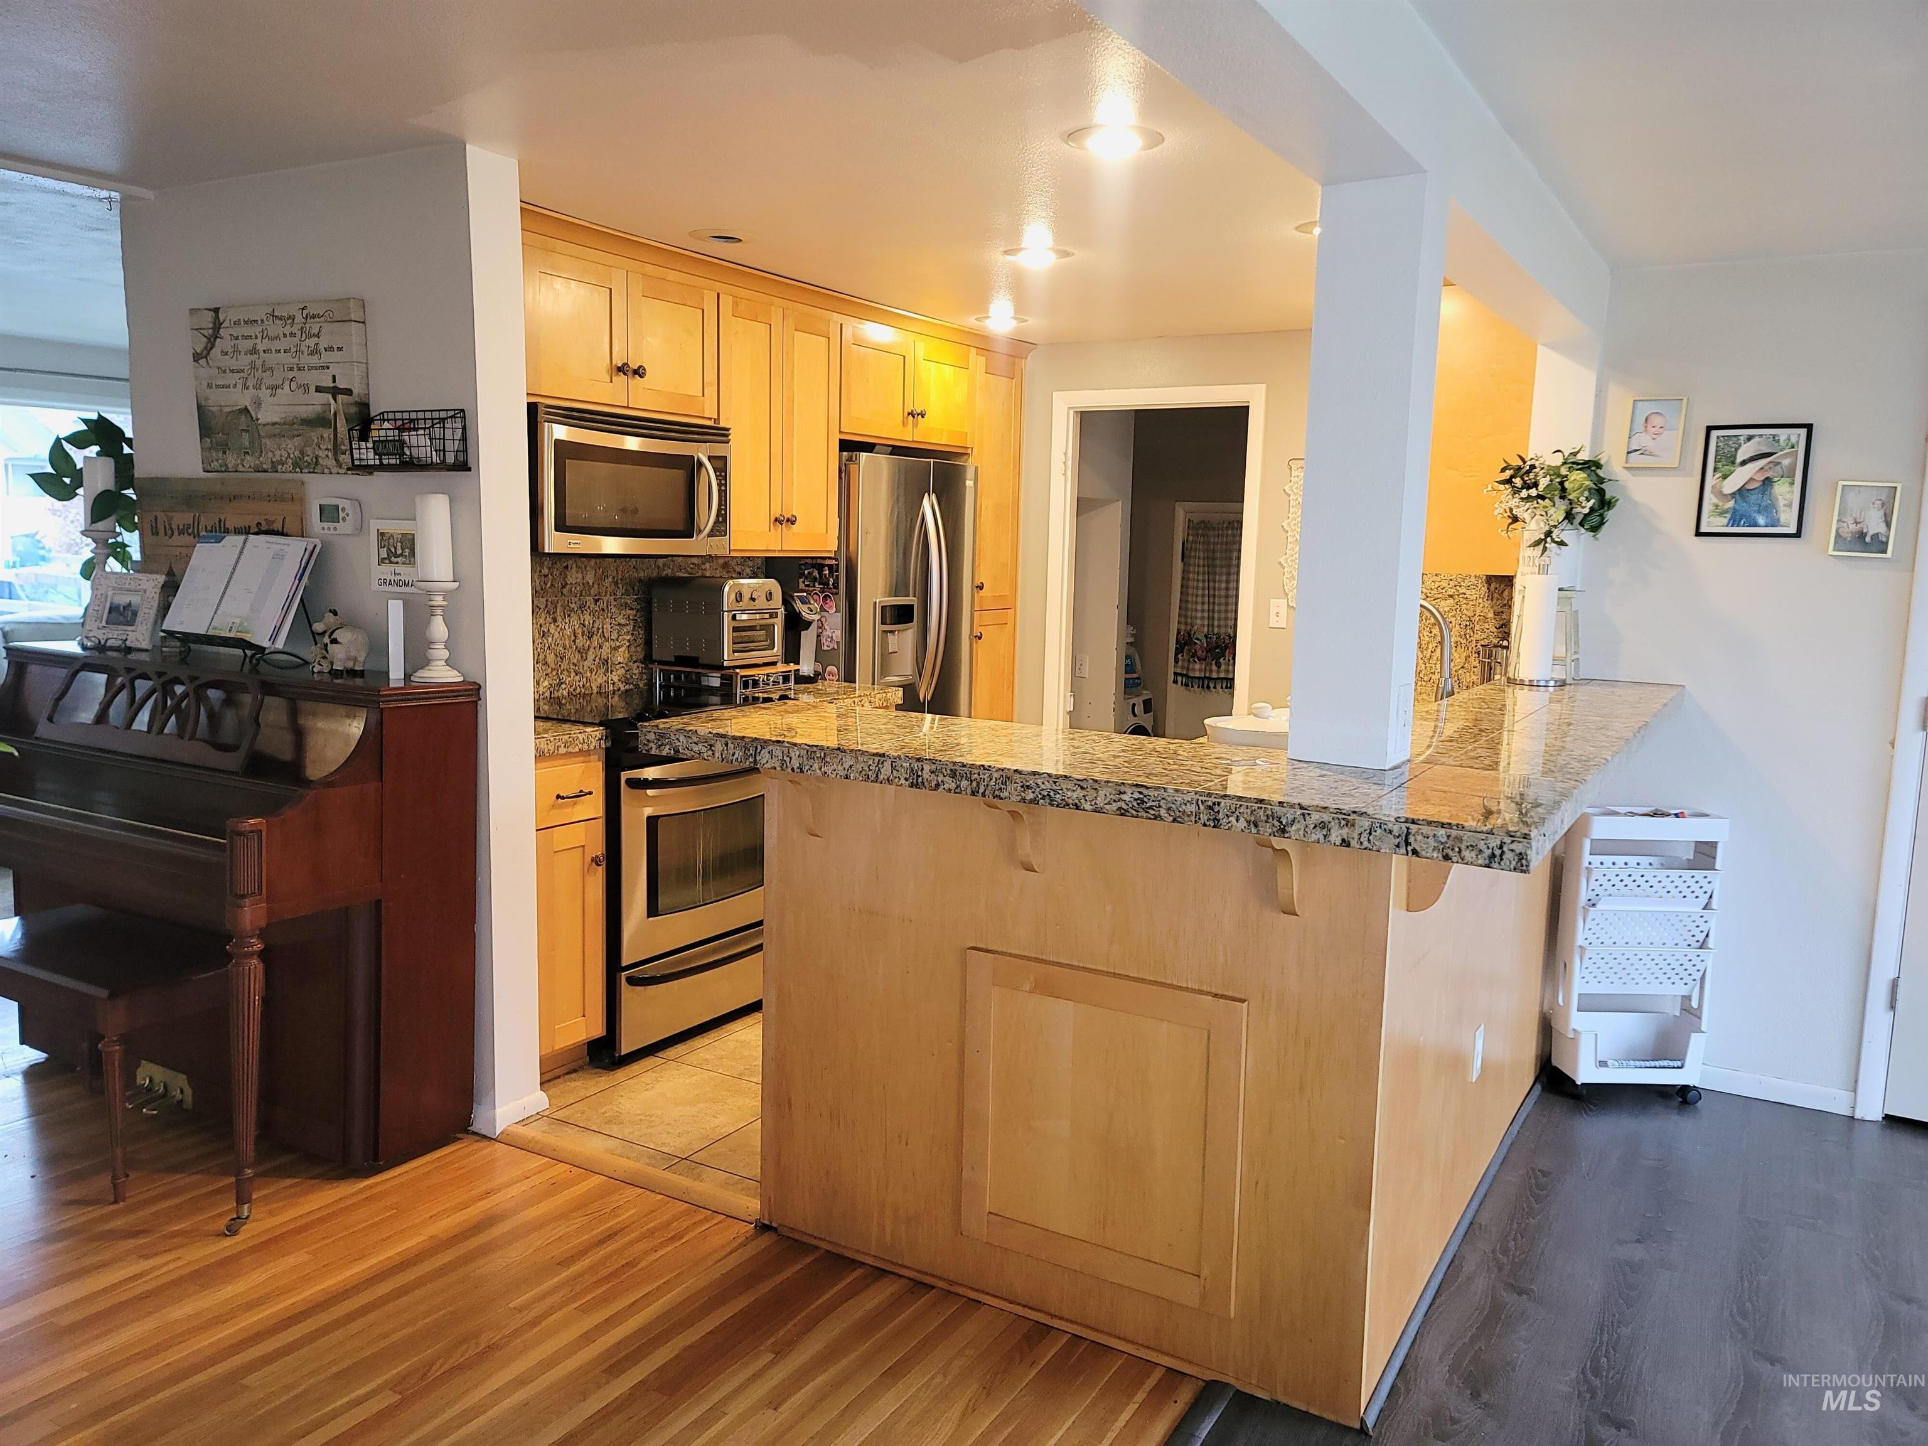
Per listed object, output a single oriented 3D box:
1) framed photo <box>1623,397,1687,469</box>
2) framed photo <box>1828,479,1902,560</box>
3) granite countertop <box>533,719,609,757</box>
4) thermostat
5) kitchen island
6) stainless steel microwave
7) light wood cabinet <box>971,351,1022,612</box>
[{"bbox_3d":[1.838,-0.770,3.700,0.136,0.182,0.018,6,8,30],"label":"framed photo"},{"bbox_3d":[2.295,-0.517,3.544,0.134,0.185,0.018,6,8,30],"label":"framed photo"},{"bbox_3d":[-1.267,0.030,3.660,0.604,0.059,0.330,6,8,30],"label":"granite countertop"},{"bbox_3d":[-1.523,-0.501,3.385,0.137,0.086,0.030,5,8,28],"label":"thermostat"},{"bbox_3d":[0.640,0.495,3.142,1.508,1.096,2.435,6,8,30],"label":"kitchen island"},{"bbox_3d":[-1.079,-0.694,4.086,0.375,0.388,0.761,6,8,30],"label":"stainless steel microwave"},{"bbox_3d":[-0.061,-1.017,5.936,0.460,1.050,0.427,6,8,30],"label":"light wood cabinet"}]

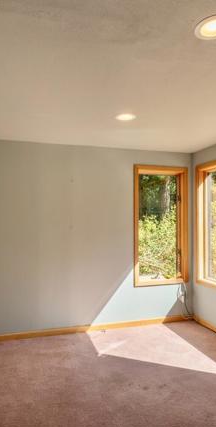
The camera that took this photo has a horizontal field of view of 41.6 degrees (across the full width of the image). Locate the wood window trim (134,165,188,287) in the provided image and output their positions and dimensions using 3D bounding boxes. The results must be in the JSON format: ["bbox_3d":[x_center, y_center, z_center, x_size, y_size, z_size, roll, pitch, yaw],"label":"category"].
[{"bbox_3d":[0.744,0.176,4.024,0.830,1.650,0.120,1,-1,-17],"label":"wood window trim"}]

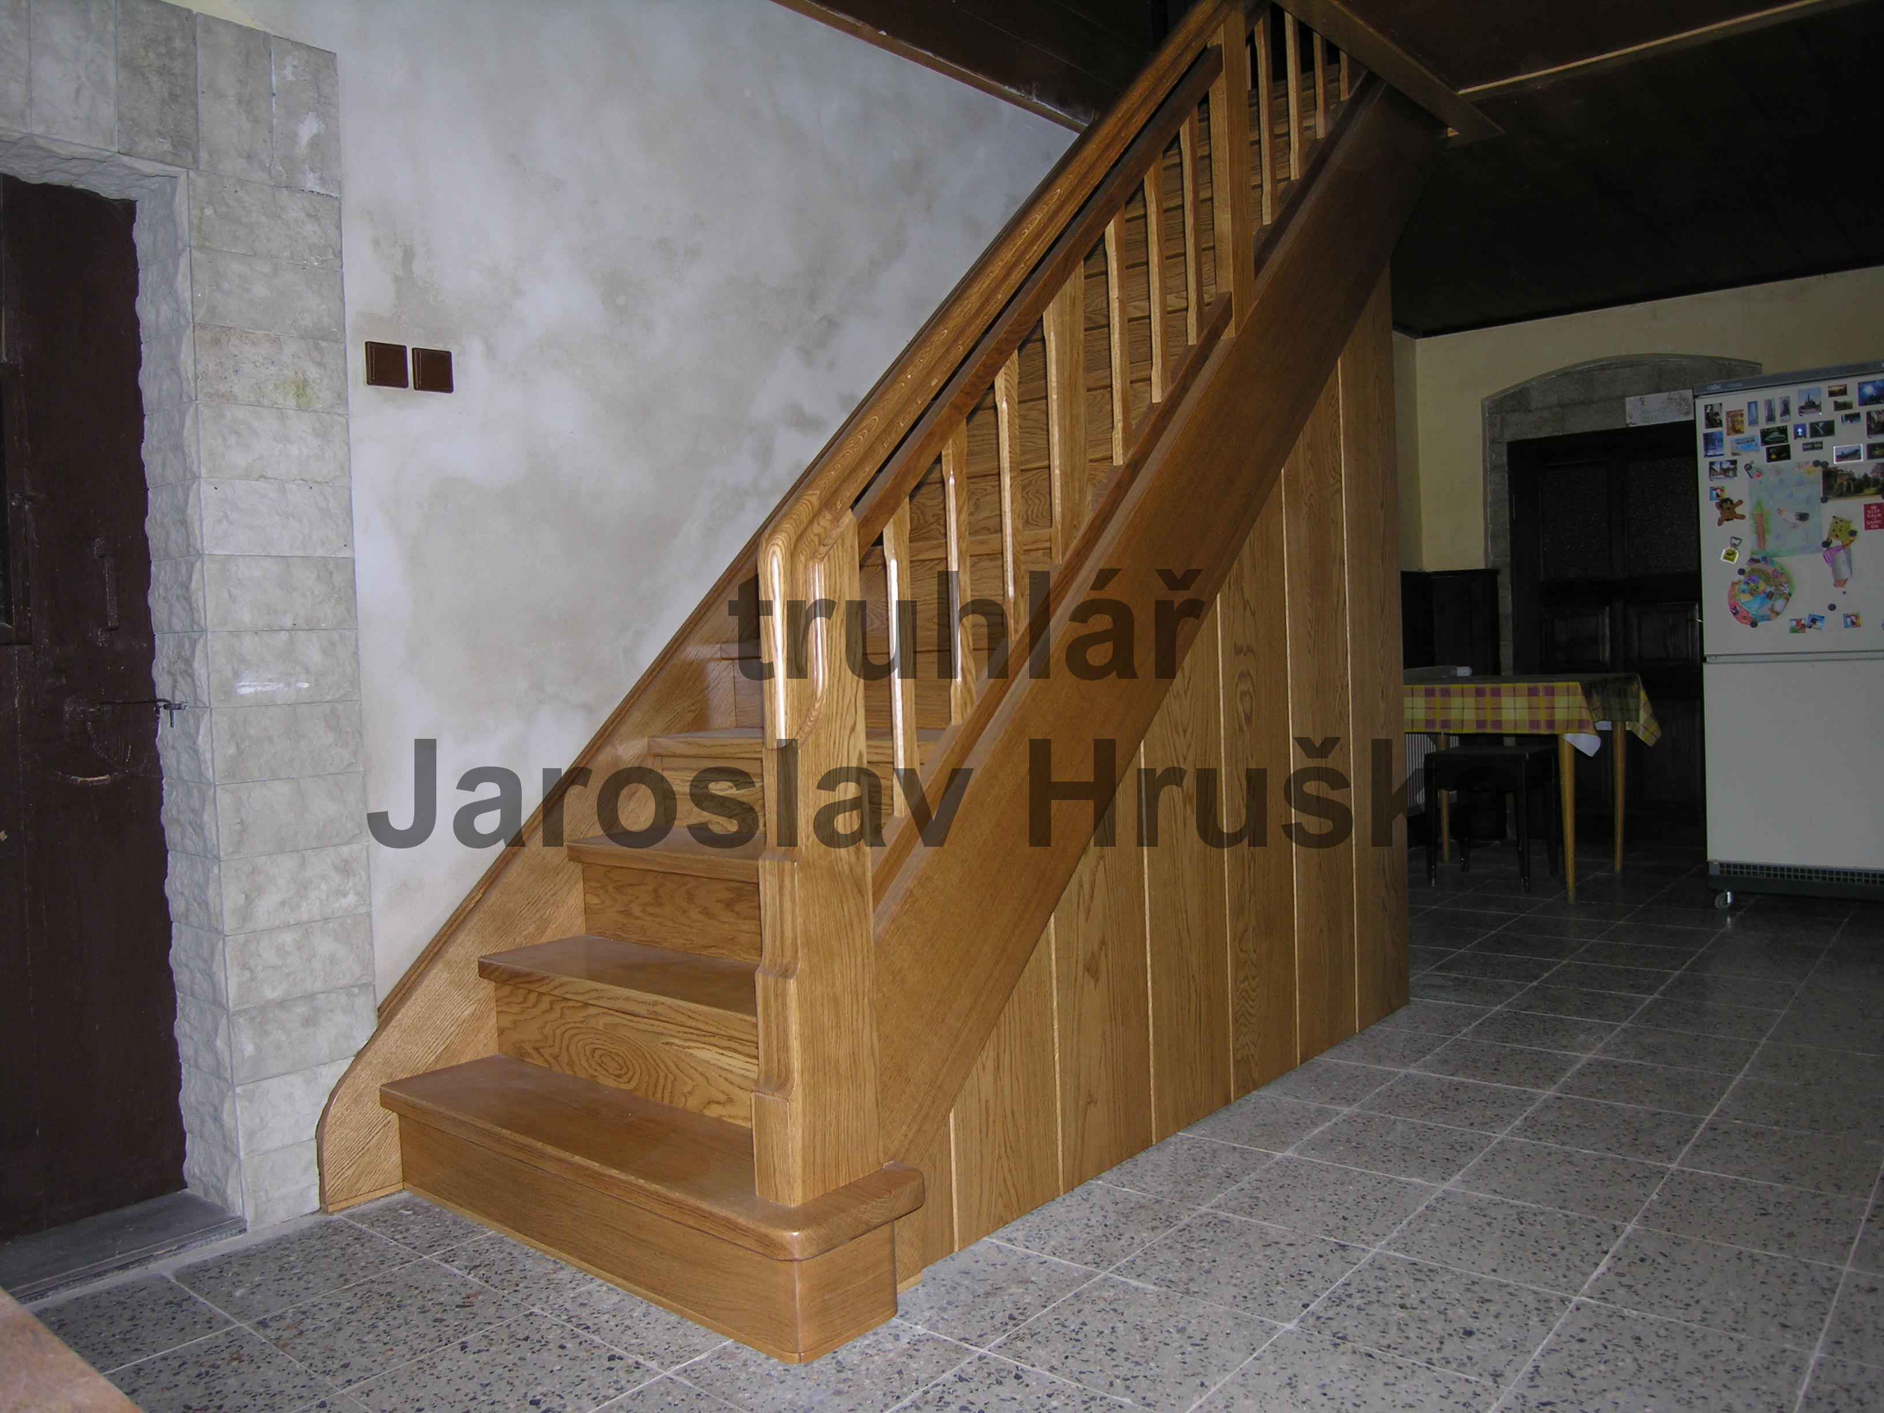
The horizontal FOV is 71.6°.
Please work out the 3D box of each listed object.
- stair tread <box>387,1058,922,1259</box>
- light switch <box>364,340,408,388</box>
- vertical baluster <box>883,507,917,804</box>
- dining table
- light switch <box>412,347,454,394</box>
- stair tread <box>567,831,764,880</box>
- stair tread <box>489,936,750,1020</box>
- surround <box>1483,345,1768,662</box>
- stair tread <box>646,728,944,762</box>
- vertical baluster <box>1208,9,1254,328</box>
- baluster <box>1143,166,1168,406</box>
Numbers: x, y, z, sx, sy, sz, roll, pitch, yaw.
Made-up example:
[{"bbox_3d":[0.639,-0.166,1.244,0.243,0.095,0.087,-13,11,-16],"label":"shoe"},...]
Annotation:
[{"bbox_3d":[-0.517,0.697,2.106,1.080,0.042,0.258,-1,2,39],"label":"stair tread"},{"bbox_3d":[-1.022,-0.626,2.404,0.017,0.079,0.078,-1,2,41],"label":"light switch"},{"bbox_3d":[-0.062,-0.076,2.009,0.024,0.483,0.041,-1,2,41],"label":"vertical baluster"},{"bbox_3d":[2.250,0.299,5.237,0.842,0.785,0.920,-1,2,41],"label":"dining table"},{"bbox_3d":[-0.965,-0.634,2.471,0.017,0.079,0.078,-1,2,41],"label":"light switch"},{"bbox_3d":[-0.325,0.285,2.470,0.961,0.037,0.246,-1,2,41],"label":"stair tread"},{"bbox_3d":[-0.441,0.493,2.294,0.966,0.042,0.255,-1,2,40],"label":"stair tread"},{"bbox_3d":[3.137,-0.470,5.973,1.190,2.240,0.170,-1,2,41],"label":"surround"},{"bbox_3d":[-0.197,0.076,2.623,0.961,0.037,0.246,-1,2,41],"label":"stair tread"},{"bbox_3d":[0.618,-1.141,2.787,0.042,0.720,0.094,-1,2,41],"label":"vertical baluster"},{"bbox_3d":[0.425,-0.840,2.555,0.020,0.480,0.034,-1,2,41],"label":"baluster"}]

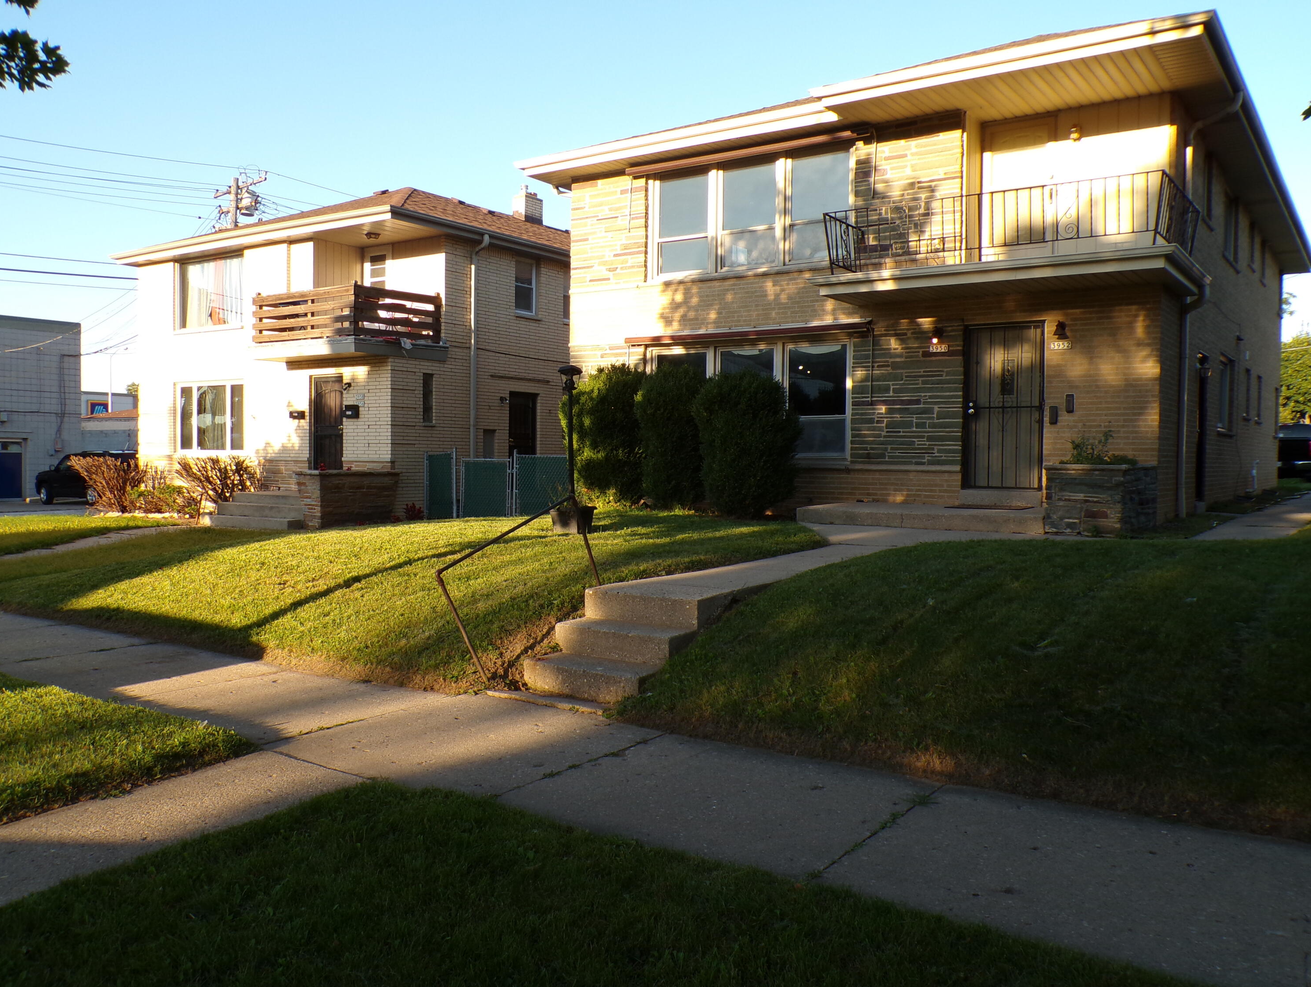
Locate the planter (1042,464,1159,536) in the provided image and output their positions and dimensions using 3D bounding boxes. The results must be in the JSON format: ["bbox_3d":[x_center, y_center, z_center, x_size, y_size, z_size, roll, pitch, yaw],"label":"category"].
[{"bbox_3d":[4.897,0.053,11.641,0.850,0.740,1.800,2,3,35],"label":"planter"}]

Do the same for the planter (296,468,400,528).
[{"bbox_3d":[-5.550,0.069,19.164,0.820,0.980,1.760,2,3,35],"label":"planter"}]

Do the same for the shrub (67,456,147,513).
[{"bbox_3d":[-12.057,-0.203,23.400,1.400,1.260,1.300,2,3,35],"label":"shrub"}]

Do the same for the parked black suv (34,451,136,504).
[{"bbox_3d":[-20.000,-0.520,38.200,5.000,1.900,2.000,2,3,35],"label":"parked black suv"}]

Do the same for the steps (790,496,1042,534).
[{"bbox_3d":[3.382,0.276,12.699,2.890,0.200,1.800,2,3,35],"label":"steps"}]

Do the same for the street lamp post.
[{"bbox_3d":[-0.974,-0.540,12.300,0.280,1.901,0.280,2,3,35],"label":"street lamp post"}]

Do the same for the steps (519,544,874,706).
[{"bbox_3d":[0.490,0.866,7.621,0.930,0.560,3.470,2,3,35],"label":"steps"}]

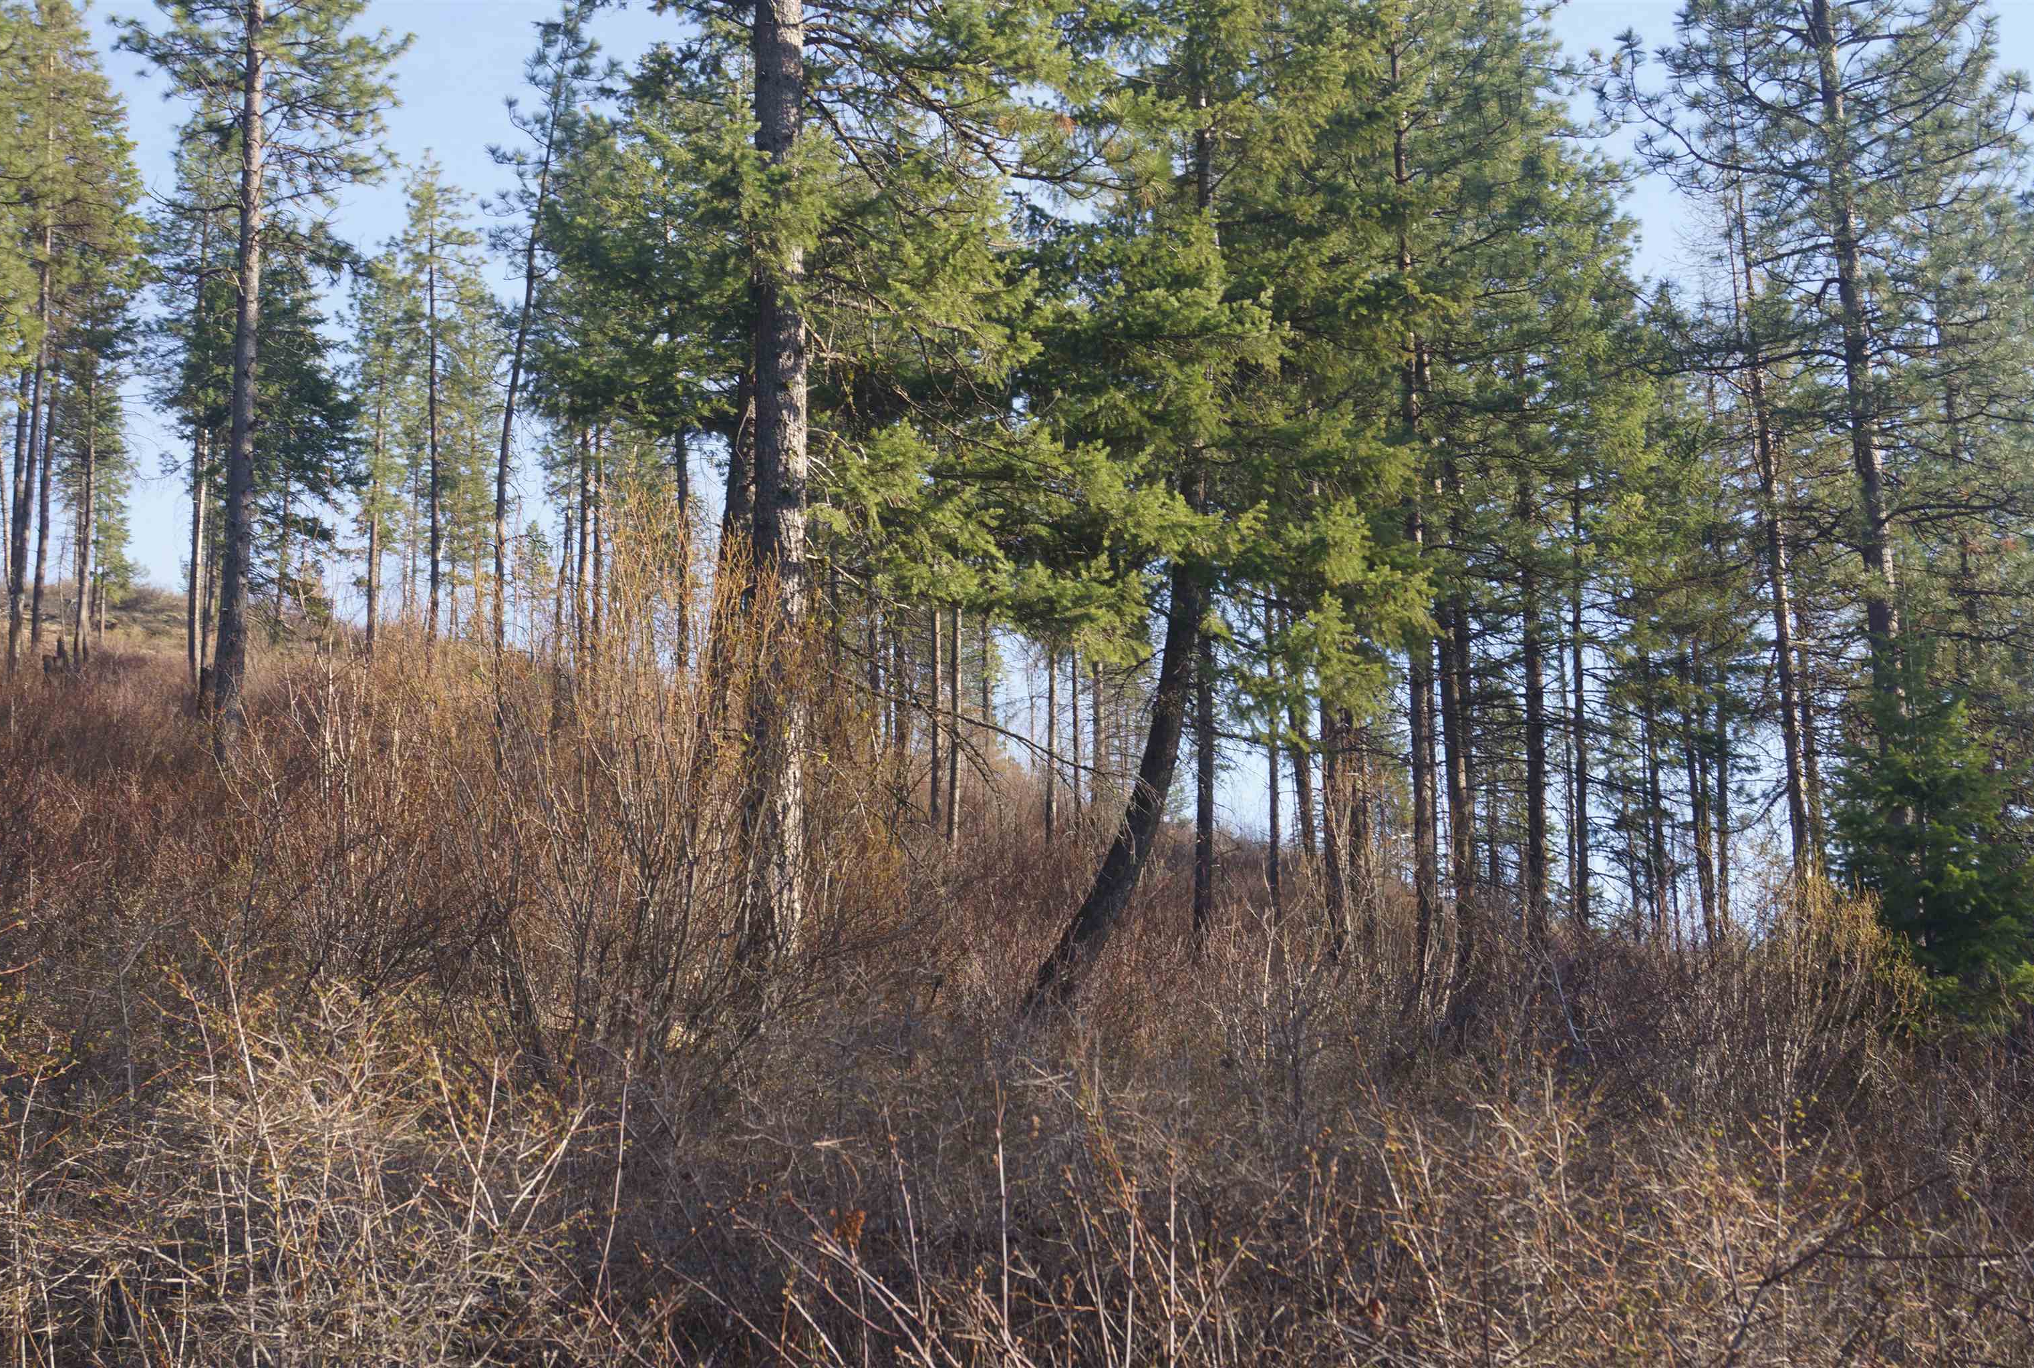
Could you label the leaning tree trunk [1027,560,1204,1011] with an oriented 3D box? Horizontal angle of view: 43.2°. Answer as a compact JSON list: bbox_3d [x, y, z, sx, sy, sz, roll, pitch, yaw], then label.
[{"bbox_3d":[0.983,0.921,22.000,0.580,4.150,0.420,18,-6,0],"label":"leaning tree trunk"}]

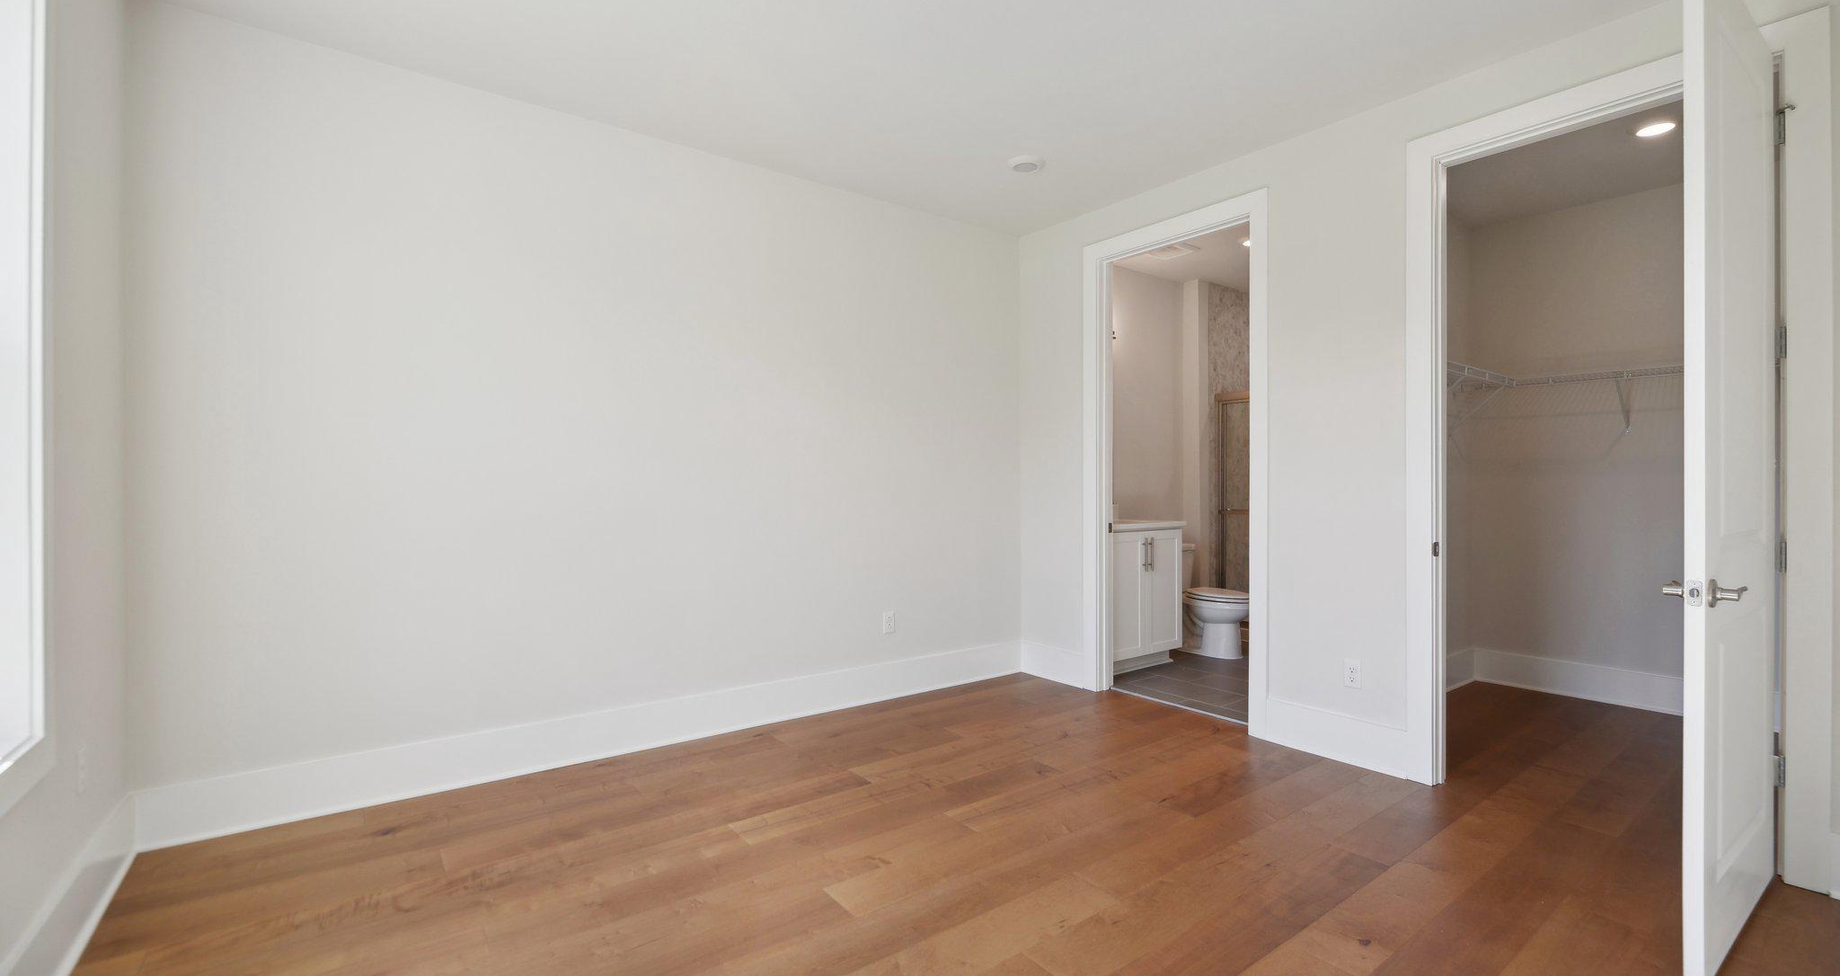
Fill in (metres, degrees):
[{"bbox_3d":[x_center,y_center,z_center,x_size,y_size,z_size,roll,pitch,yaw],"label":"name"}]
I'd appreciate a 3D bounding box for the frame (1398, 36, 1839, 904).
[{"bbox_3d":[2.330,-0.108,2.498,0.150,2.550,1.048,0,0,-38],"label":"frame"}]

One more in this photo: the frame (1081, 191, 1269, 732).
[{"bbox_3d":[1.331,-0.111,3.760,0.150,2.552,1.071,0,0,-38],"label":"frame"}]

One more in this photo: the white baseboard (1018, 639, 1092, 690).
[{"bbox_3d":[0.805,1.068,4.331,0.025,0.192,0.470,0,0,-38],"label":"white baseboard"}]

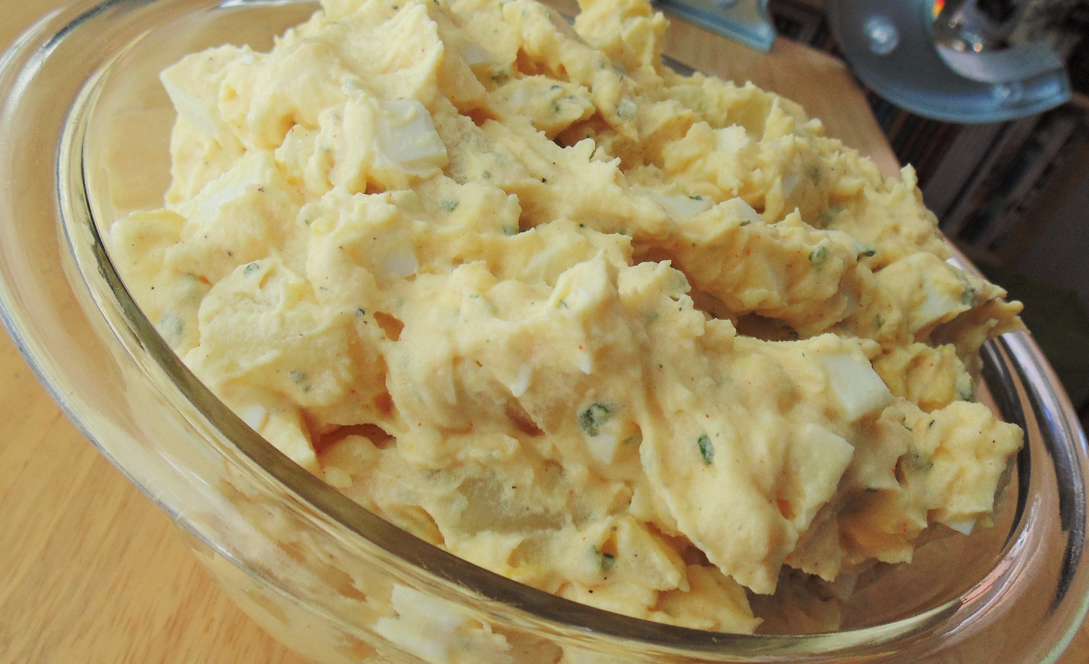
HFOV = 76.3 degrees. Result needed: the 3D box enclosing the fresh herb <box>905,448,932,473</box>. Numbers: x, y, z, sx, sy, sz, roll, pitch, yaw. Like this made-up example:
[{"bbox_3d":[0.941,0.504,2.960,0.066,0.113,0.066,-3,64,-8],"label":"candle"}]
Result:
[{"bbox_3d":[0.066,0.022,0.121,0.004,0.004,0.005,-17,56,-39],"label":"fresh herb"}]

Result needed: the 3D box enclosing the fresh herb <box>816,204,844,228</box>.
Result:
[{"bbox_3d":[0.067,-0.027,0.163,0.005,0.005,0.004,37,41,13],"label":"fresh herb"}]

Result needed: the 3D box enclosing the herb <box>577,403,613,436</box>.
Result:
[{"bbox_3d":[0.007,0.012,0.098,0.005,0.004,0.004,32,41,7],"label":"herb"}]

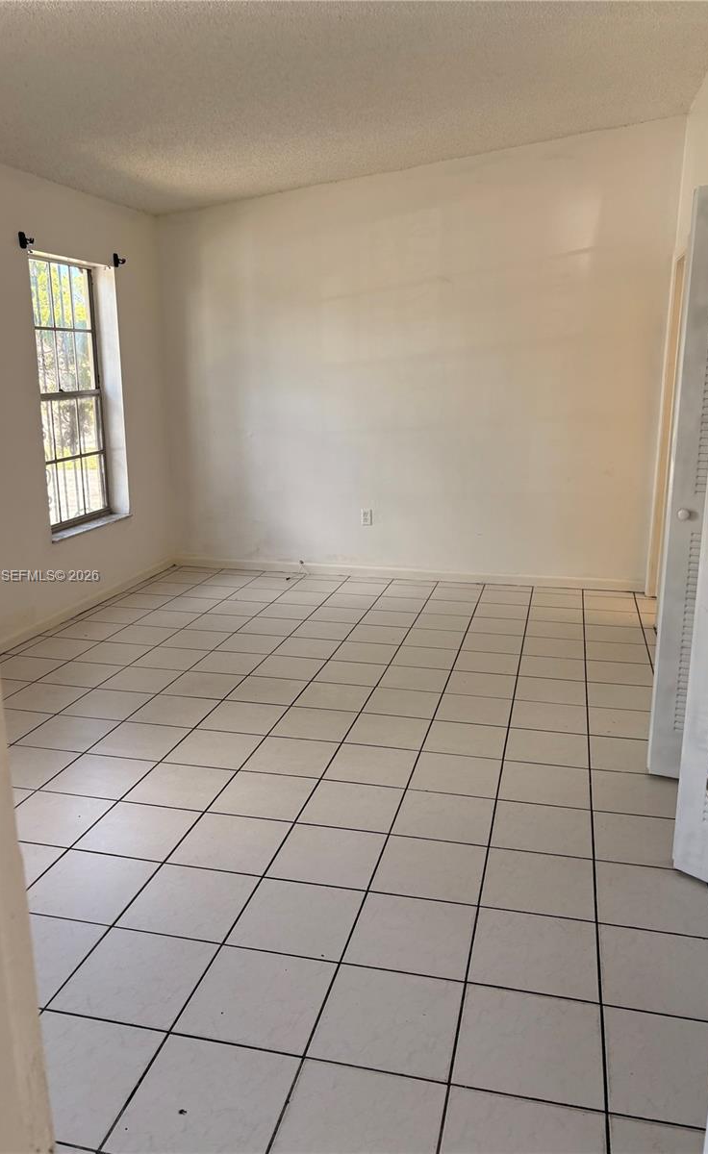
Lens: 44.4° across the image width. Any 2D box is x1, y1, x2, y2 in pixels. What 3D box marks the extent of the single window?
[{"bbox_3d":[-1.783,-1.113,5.364,0.100,1.580,0.910,3,14,13],"label":"single window"}]

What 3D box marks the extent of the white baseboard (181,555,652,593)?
[{"bbox_3d":[0.302,-0.029,6.297,3.470,0.083,0.017,3,14,13],"label":"white baseboard"}]

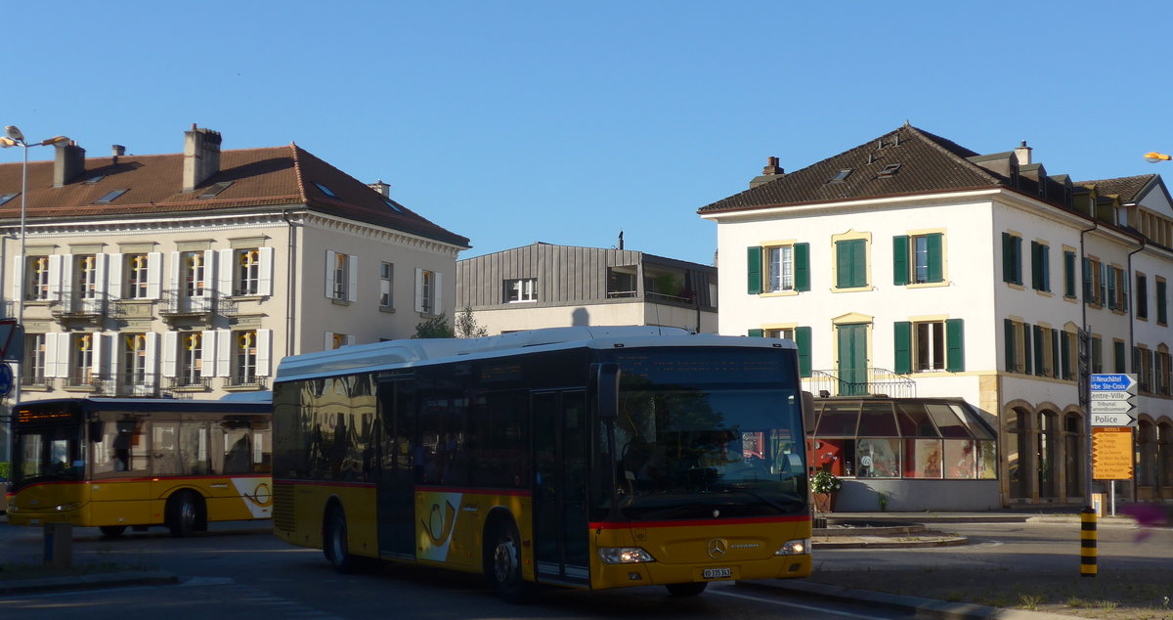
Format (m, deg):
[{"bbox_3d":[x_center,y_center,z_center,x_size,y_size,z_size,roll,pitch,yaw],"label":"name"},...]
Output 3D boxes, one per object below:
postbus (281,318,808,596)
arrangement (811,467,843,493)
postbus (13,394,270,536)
[{"bbox_3d":[-1.160,1.880,25.245,2.550,3.080,11.950,1,-4,-25],"label":"postbus"},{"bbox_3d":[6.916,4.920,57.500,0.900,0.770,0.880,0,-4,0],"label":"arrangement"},{"bbox_3d":[-6.984,3.273,43.527,2.550,3.020,12.000,-4,-5,38],"label":"postbus"}]

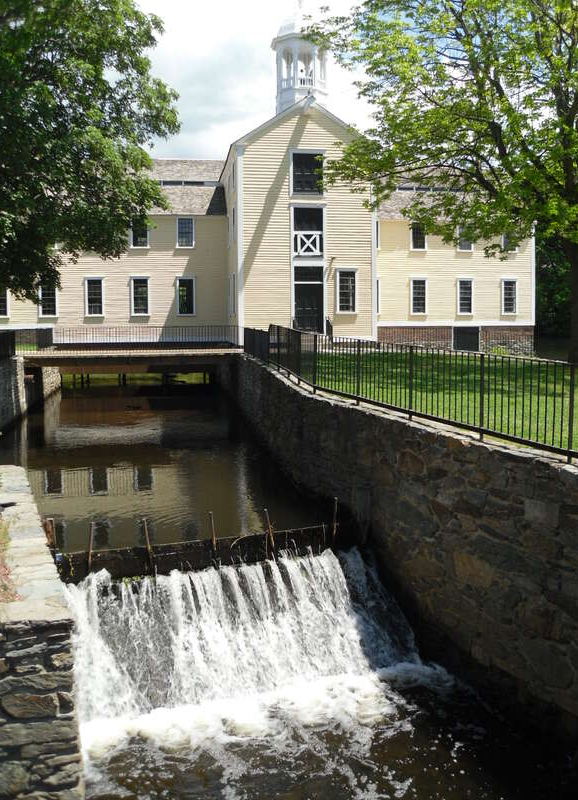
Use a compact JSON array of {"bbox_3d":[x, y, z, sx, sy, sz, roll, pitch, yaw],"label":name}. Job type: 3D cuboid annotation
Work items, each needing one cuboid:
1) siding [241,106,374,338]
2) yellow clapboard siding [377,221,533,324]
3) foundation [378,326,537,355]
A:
[{"bbox_3d":[0.877,-8.083,36.414,6.290,10.620,0.250,-1,6,-9],"label":"siding"},{"bbox_3d":[9.439,-7.179,44.415,9.340,5.790,0.250,-1,6,-9],"label":"yellow clapboard siding"},{"bbox_3d":[9.547,-3.401,44.865,9.490,1.590,0.350,-1,6,-9],"label":"foundation"}]

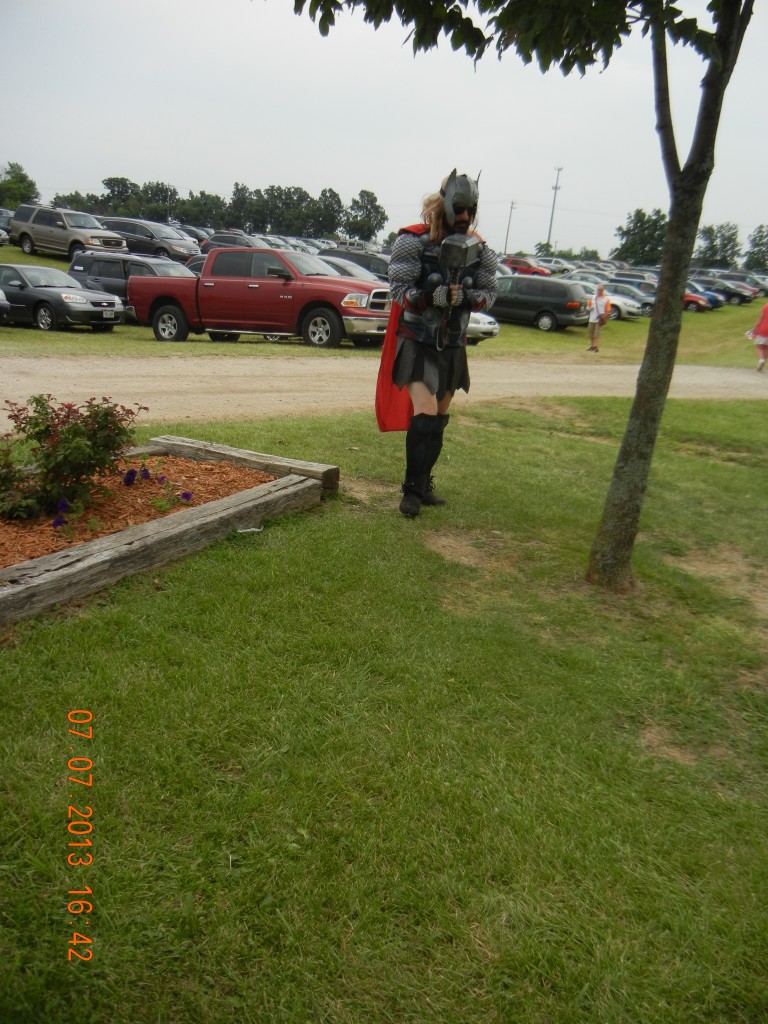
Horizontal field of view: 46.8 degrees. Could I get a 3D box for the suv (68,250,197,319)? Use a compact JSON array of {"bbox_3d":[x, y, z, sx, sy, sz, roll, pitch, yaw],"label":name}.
[{"bbox_3d":[-5.980,-5.800,23.200,4.750,1.770,1.870,13,19,25],"label":"suv"}]

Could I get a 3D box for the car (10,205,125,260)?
[{"bbox_3d":[-12.750,-11.150,35.800,5.200,1.920,2.000,14,19,28],"label":"car"}]

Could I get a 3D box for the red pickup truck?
[{"bbox_3d":[-2.380,-4.260,17.850,5.800,1.910,2.020,8,14,26],"label":"red pickup truck"}]

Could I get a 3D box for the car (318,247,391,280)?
[{"bbox_3d":[0.020,-7.570,29.000,4.700,1.720,1.870,13,19,24],"label":"car"}]

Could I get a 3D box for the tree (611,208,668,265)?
[{"bbox_3d":[36.188,-38.875,125.000,7.400,7.400,7.000,5,17,0],"label":"tree"}]

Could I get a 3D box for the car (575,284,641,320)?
[{"bbox_3d":[8.500,-8.950,37.300,4.750,1.470,1.840,12,18,22],"label":"car"}]

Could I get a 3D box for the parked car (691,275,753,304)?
[{"bbox_3d":[20.600,-13.750,55.200,4.750,1.460,1.800,14,20,29],"label":"parked car"}]

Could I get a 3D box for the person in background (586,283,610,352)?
[{"bbox_3d":[5.520,-5.030,22.900,0.620,1.740,0.420,13,18,23],"label":"person in background"}]

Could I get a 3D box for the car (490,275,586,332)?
[{"bbox_3d":[4.680,-7.350,31.200,4.900,1.720,1.870,12,18,23],"label":"car"}]

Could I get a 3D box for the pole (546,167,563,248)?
[{"bbox_3d":[44.045,-78.890,230.000,2.200,22.000,2.200,5,17,0],"label":"pole"}]

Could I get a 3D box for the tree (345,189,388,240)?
[{"bbox_3d":[-3.254,-54.659,165.000,7.800,10.800,8.200,4,17,-1],"label":"tree"}]

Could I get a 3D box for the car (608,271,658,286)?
[{"bbox_3d":[17.476,-15.279,60.000,4.650,1.680,1.820,13,19,25],"label":"car"}]

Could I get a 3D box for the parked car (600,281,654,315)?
[{"bbox_3d":[11.750,-10.550,43.900,4.750,1.460,1.800,13,19,24],"label":"parked car"}]

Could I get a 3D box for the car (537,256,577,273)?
[{"bbox_3d":[19.600,-27.900,101.000,4.600,1.730,1.820,13,19,25],"label":"car"}]

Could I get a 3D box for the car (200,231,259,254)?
[{"bbox_3d":[-6.650,-12.750,43.400,4.570,1.670,1.830,13,19,26],"label":"car"}]

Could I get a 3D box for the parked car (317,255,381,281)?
[{"bbox_3d":[-1.500,-6.050,23.900,4.700,1.460,1.800,12,18,21],"label":"parked car"}]

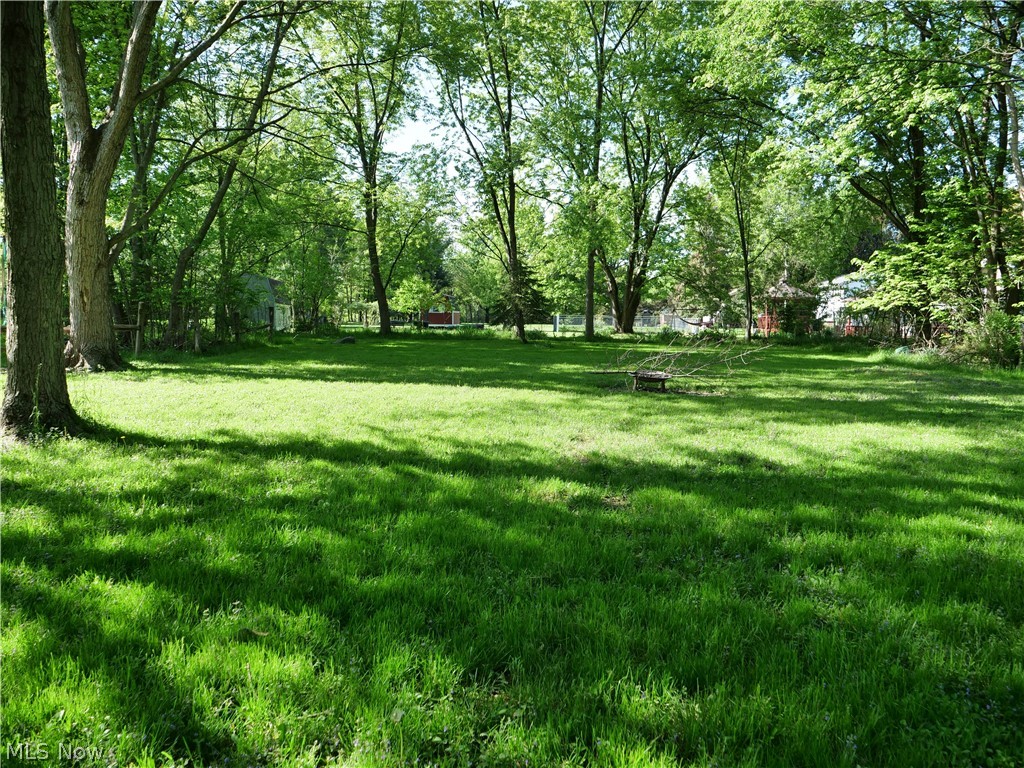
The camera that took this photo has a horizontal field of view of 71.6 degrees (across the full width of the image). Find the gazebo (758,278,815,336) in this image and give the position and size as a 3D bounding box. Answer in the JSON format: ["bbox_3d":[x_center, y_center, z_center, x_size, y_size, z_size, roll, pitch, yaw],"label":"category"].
[{"bbox_3d":[16.757,-4.687,43.500,3.600,3.500,3.600,2,6,21],"label":"gazebo"}]

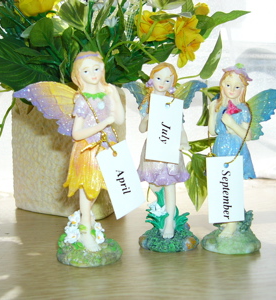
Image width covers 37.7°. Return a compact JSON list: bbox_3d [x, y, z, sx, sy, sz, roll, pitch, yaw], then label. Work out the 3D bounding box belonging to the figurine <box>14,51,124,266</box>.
[{"bbox_3d":[-0.042,0.004,0.293,0.065,0.145,0.054,-1,3,-30],"label":"figurine"}]

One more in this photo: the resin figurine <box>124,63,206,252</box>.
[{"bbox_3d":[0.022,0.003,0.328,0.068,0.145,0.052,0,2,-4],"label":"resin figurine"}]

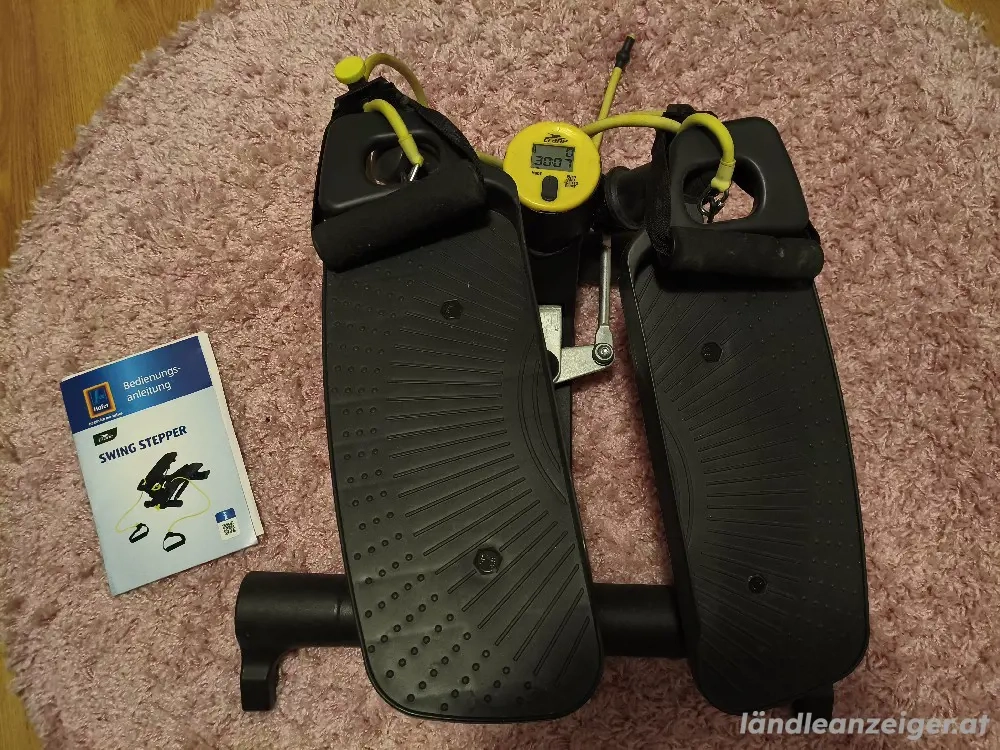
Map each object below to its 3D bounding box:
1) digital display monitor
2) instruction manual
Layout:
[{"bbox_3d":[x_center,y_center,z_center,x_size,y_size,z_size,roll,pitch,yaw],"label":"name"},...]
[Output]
[{"bbox_3d":[0.043,-0.173,0.602,0.033,0.005,0.021,5,77,4],"label":"digital display monitor"},{"bbox_3d":[-0.322,0.080,0.713,0.151,0.009,0.211,-20,78,-1],"label":"instruction manual"}]

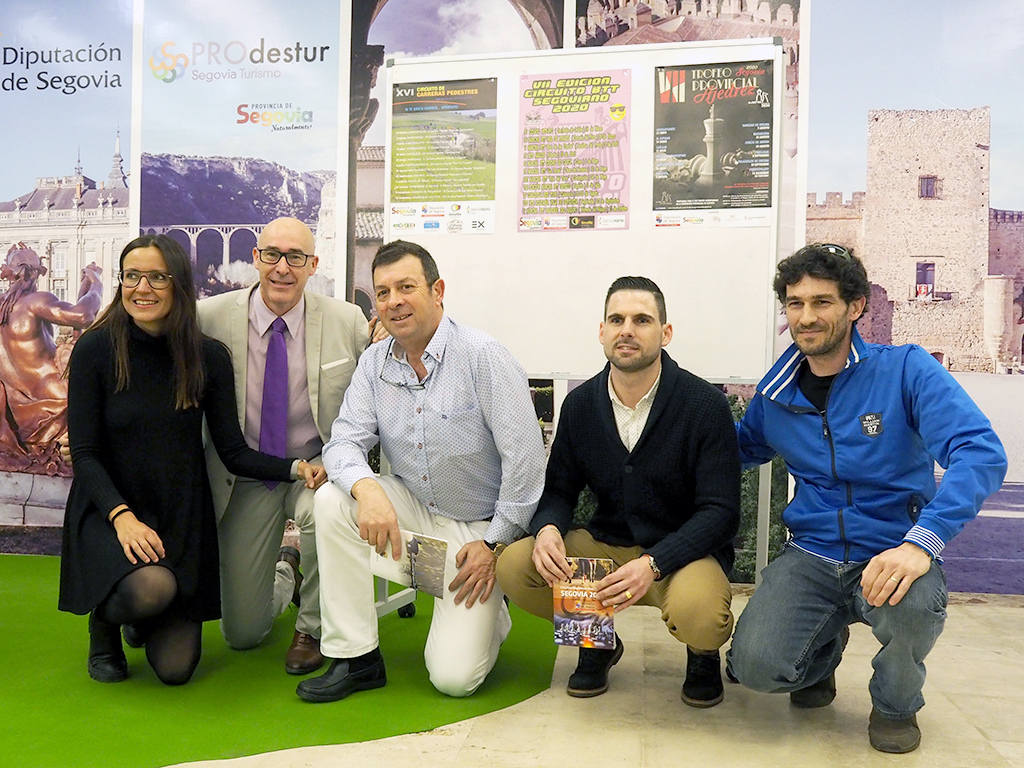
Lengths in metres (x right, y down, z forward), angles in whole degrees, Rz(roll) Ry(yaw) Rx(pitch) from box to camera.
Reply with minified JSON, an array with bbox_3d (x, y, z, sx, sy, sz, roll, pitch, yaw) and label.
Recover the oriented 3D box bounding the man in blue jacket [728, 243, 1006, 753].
[{"bbox_3d":[0.886,0.251,2.290,0.680,1.150,0.700,2,1,30],"label":"man in blue jacket"}]

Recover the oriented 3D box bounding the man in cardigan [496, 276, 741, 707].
[{"bbox_3d":[0.325,0.270,2.460,0.600,1.090,0.660,1,1,12],"label":"man in cardigan"}]

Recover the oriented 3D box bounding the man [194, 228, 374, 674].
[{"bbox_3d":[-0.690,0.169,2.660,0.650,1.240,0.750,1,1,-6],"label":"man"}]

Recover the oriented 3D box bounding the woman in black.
[{"bbox_3d":[-0.930,0.206,2.490,0.650,1.160,0.700,1,1,-22],"label":"woman in black"}]

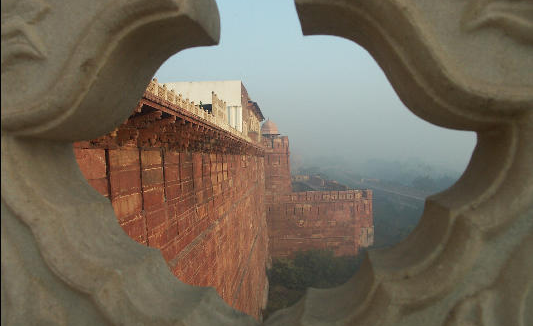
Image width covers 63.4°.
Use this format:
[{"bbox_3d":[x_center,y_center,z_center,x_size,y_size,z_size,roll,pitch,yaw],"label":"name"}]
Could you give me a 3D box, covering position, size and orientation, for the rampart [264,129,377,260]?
[{"bbox_3d":[9.700,5.600,92.000,23.500,28.500,17.000,0,0,-4],"label":"rampart"}]

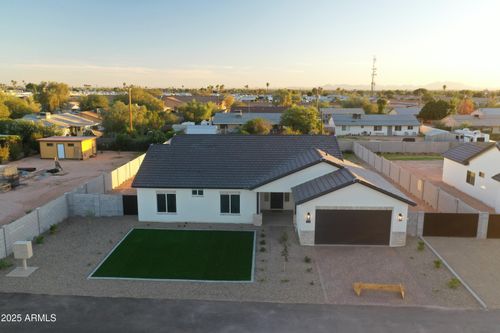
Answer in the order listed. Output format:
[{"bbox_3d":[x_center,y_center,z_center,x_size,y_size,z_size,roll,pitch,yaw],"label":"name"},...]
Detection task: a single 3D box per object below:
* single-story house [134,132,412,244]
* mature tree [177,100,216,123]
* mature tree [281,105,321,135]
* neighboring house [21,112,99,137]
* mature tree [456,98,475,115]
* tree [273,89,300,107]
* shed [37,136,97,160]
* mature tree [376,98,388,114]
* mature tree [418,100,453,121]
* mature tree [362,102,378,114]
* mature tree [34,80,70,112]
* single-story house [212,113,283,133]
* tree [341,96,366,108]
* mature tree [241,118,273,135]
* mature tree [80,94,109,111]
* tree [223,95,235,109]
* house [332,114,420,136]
[{"bbox_3d":[1.063,0.524,33.941,19.300,5.700,19.000,0,11,2],"label":"single-story house"},{"bbox_3d":[-14.134,-14.257,104.255,10.460,6.534,9.937,1,11,2],"label":"mature tree"},{"bbox_3d":[10.062,-8.953,78.506,7.910,6.860,7.910,0,11,2],"label":"mature tree"},{"bbox_3d":[-43.026,-9.809,89.087,16.430,4.400,12.000,0,11,2],"label":"neighboring house"},{"bbox_3d":[68.332,-17.992,123.821,5.575,6.919,5.296,1,11,2],"label":"mature tree"},{"bbox_3d":[14.753,-26.482,157.867,11.372,9.558,10.803,1,11,2],"label":"tree"},{"bbox_3d":[-27.135,-2.919,58.367,6.700,2.900,5.000,1,11,5],"label":"shed"},{"bbox_3d":[39.267,-16.603,115.901,3.560,7.240,3.560,0,11,2],"label":"mature tree"},{"bbox_3d":[50.167,-14.560,106.169,8.467,7.001,8.044,1,11,2],"label":"mature tree"},{"bbox_3d":[37.633,-17.114,121.968,5.000,5.870,5.000,0,11,2],"label":"mature tree"},{"bbox_3d":[-59.754,-19.675,118.218,11.140,12.360,11.140,0,11,2],"label":"mature tree"},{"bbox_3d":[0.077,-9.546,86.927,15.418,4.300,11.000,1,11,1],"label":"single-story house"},{"bbox_3d":[36.876,-21.099,138.528,8.910,6.878,8.464,1,11,2],"label":"tree"},{"bbox_3d":[1.335,-7.289,76.061,6.066,4.188,5.763,1,11,2],"label":"mature tree"},{"bbox_3d":[-45.395,-16.811,114.284,8.170,8.280,8.170,0,11,2],"label":"mature tree"},{"bbox_3d":[-8.181,-23.206,148.632,4.570,7.390,4.570,0,11,2],"label":"tree"},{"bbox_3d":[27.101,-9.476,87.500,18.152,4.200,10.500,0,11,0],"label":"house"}]

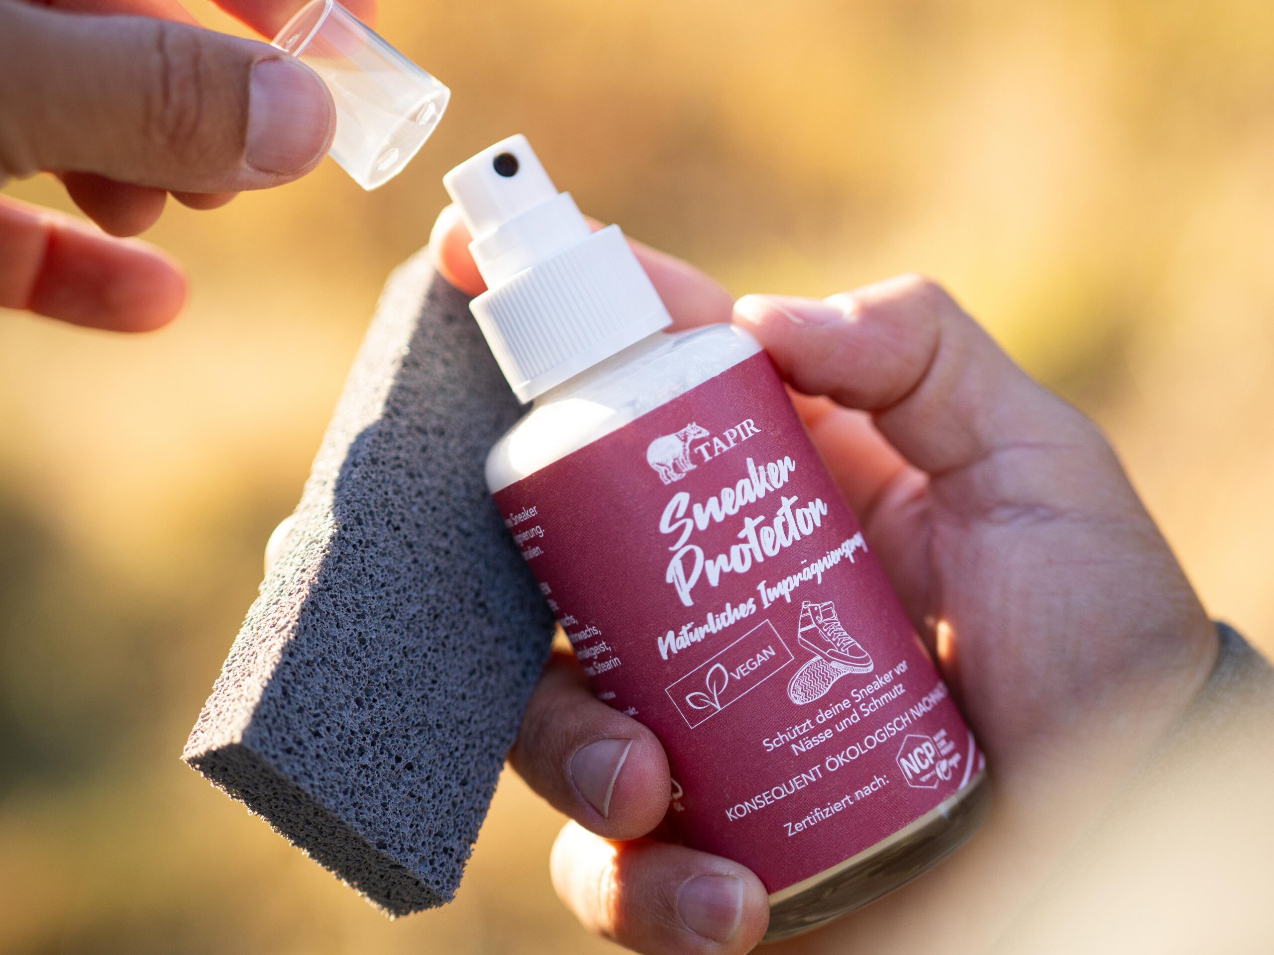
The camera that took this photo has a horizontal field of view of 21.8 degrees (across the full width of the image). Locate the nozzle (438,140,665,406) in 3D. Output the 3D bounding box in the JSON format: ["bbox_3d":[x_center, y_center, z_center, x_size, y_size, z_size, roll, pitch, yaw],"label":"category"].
[{"bbox_3d":[-0.015,-0.033,0.505,0.026,0.036,0.026,-28,1,0],"label":"nozzle"}]

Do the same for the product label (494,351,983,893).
[{"bbox_3d":[0.016,0.023,0.506,0.046,0.071,0.046,-28,1,0],"label":"product label"}]

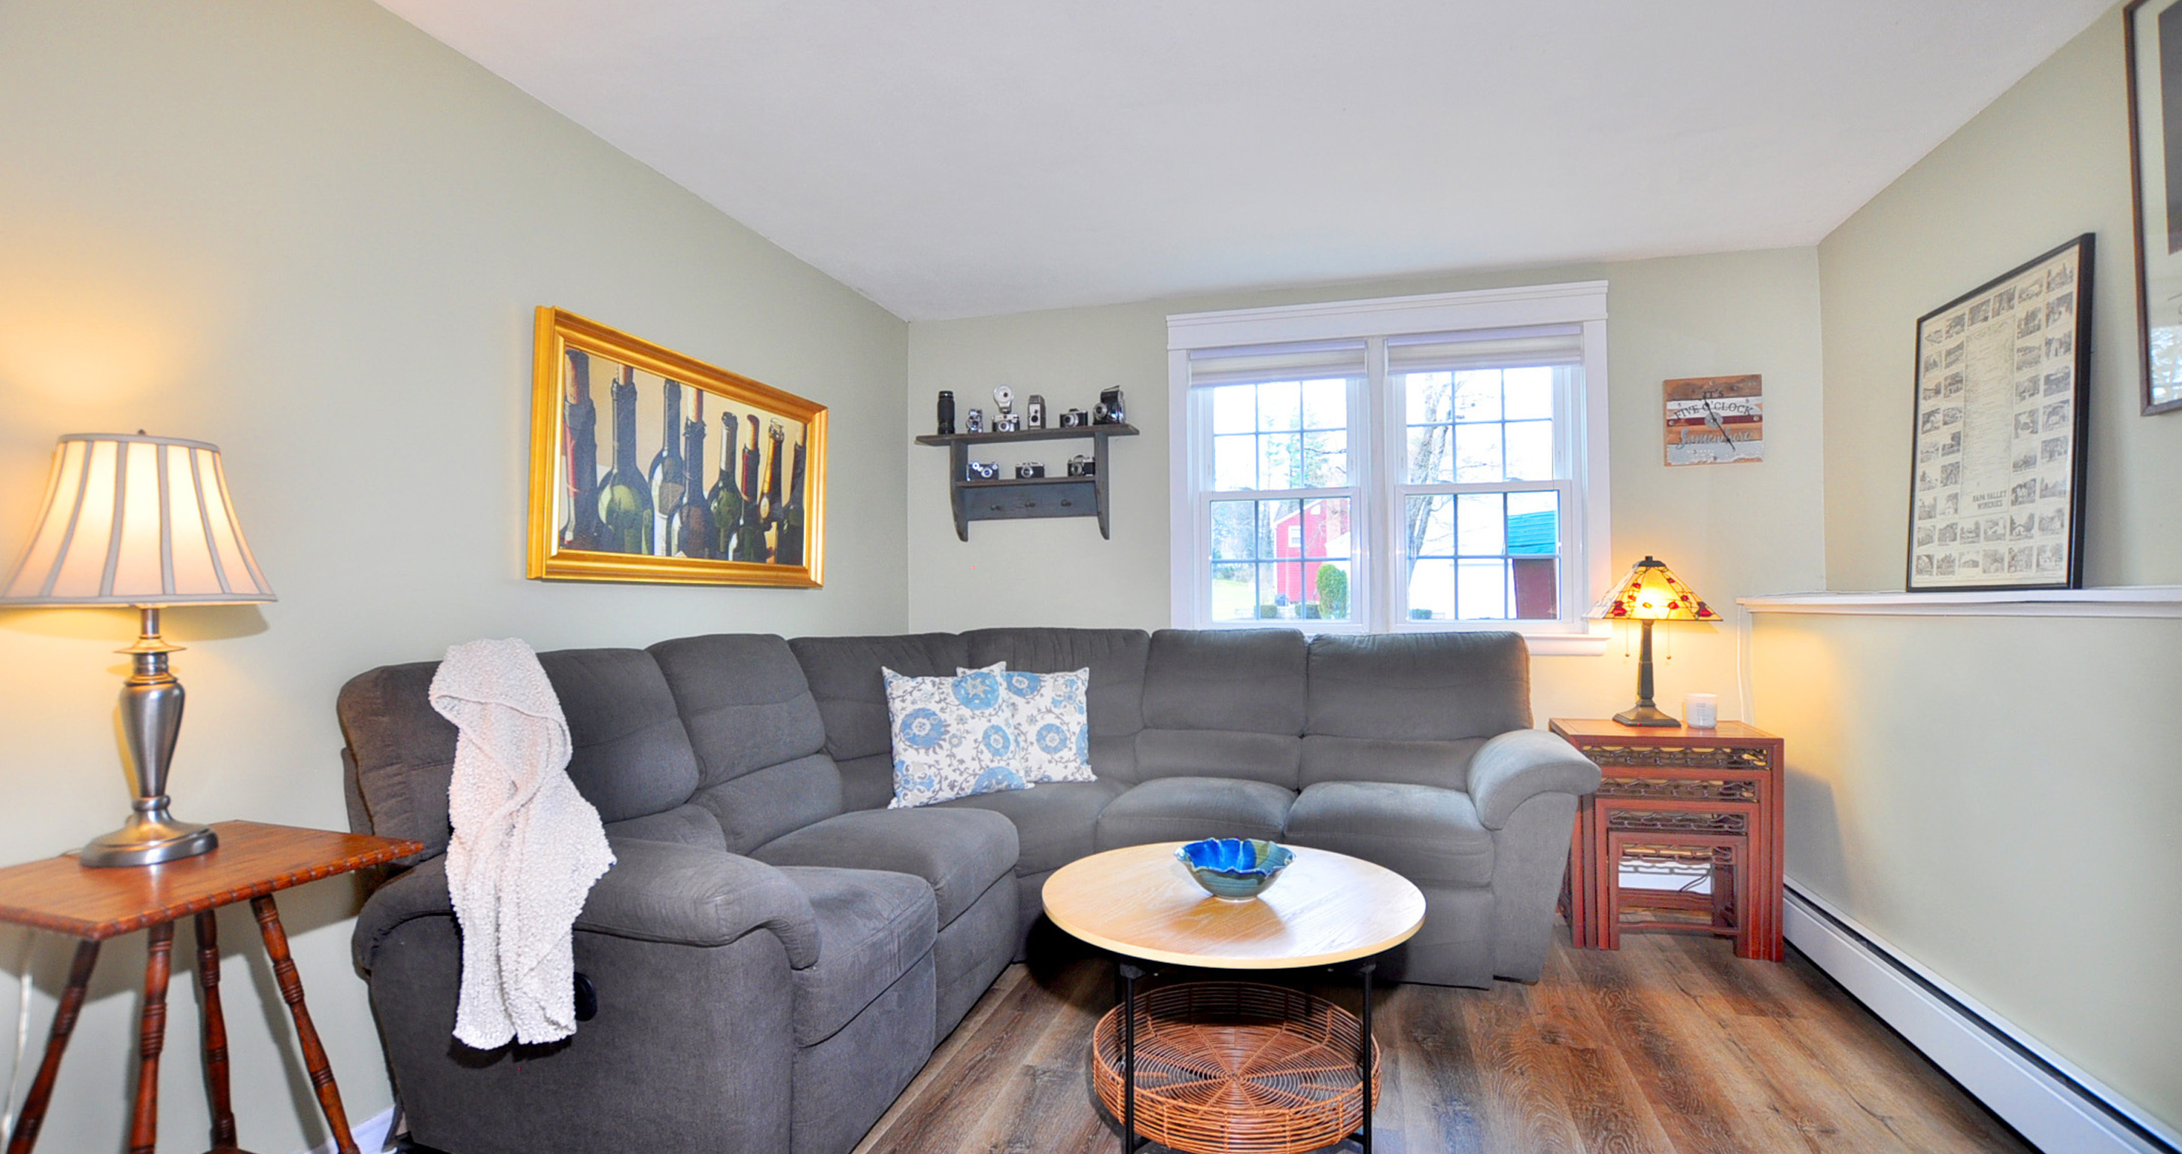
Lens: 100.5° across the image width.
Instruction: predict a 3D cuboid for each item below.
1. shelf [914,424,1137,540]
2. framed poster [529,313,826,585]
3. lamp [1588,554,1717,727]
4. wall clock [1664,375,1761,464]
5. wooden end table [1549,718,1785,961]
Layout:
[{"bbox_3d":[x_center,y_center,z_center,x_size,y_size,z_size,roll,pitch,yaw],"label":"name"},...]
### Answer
[{"bbox_3d":[-0.272,-0.378,3.808,0.936,0.445,0.150,0,-1,16],"label":"shelf"},{"bbox_3d":[-1.160,-0.307,2.756,0.050,0.659,1.186,0,-1,16],"label":"framed poster"},{"bbox_3d":[1.852,0.209,3.014,0.329,0.553,0.329,0,-1,16],"label":"lamp"},{"bbox_3d":[2.162,-0.541,3.159,0.295,0.300,0.028,0,-1,16],"label":"wall clock"},{"bbox_3d":[1.823,0.819,2.924,0.575,0.666,0.330,0,-1,16],"label":"wooden end table"}]

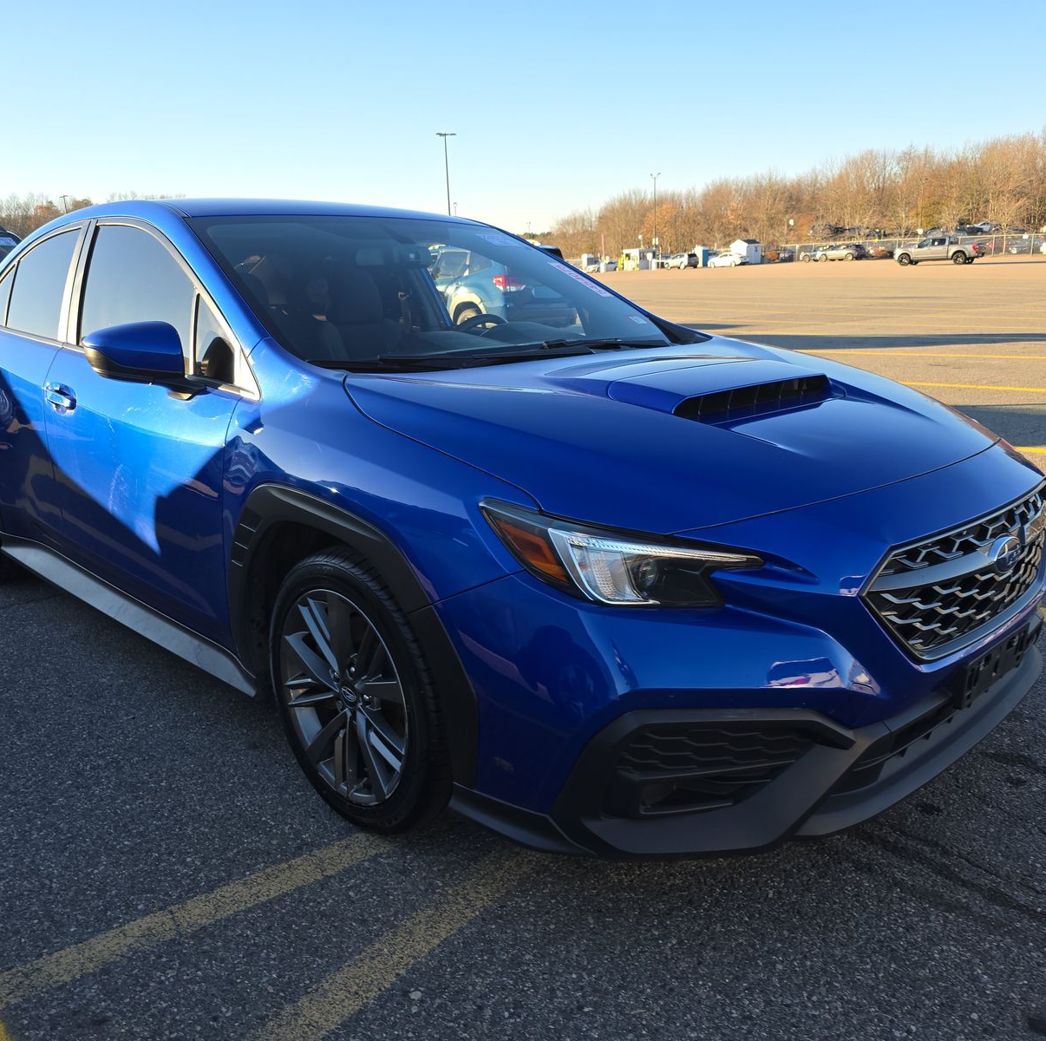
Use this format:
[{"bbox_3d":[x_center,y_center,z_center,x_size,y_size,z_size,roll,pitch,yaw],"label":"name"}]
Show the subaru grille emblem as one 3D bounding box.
[{"bbox_3d":[0.971,0.068,1.849,0.025,0.075,0.140,-1,10,46],"label":"subaru grille emblem"}]

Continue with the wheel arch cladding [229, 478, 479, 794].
[{"bbox_3d":[-0.385,0.191,1.998,0.910,0.520,0.120,13,20,43],"label":"wheel arch cladding"}]

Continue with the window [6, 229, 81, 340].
[{"bbox_3d":[-1.700,-0.846,3.294,0.640,0.410,0.070,13,-5,43],"label":"window"}]

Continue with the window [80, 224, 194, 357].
[{"bbox_3d":[-1.153,-0.688,2.760,0.880,0.460,0.070,13,-5,43],"label":"window"}]

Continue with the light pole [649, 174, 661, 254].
[{"bbox_3d":[15.387,-34.625,106.713,1.200,10.525,0.400,1,14,8],"label":"light pole"}]

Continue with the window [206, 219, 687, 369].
[{"bbox_3d":[-0.292,-0.723,2.914,1.380,0.110,0.920,-15,48,-44],"label":"window"}]

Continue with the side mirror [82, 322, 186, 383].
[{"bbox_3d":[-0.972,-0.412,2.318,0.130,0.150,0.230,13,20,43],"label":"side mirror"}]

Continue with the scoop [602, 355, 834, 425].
[{"bbox_3d":[0.437,-0.336,2.280,0.420,0.100,0.660,20,25,41],"label":"scoop"}]

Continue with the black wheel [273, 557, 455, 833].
[{"bbox_3d":[-0.322,0.367,2.106,0.645,0.645,0.240,13,20,43],"label":"black wheel"}]

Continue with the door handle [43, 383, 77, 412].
[{"bbox_3d":[-1.466,-0.382,2.916,0.215,0.075,0.060,13,20,43],"label":"door handle"}]

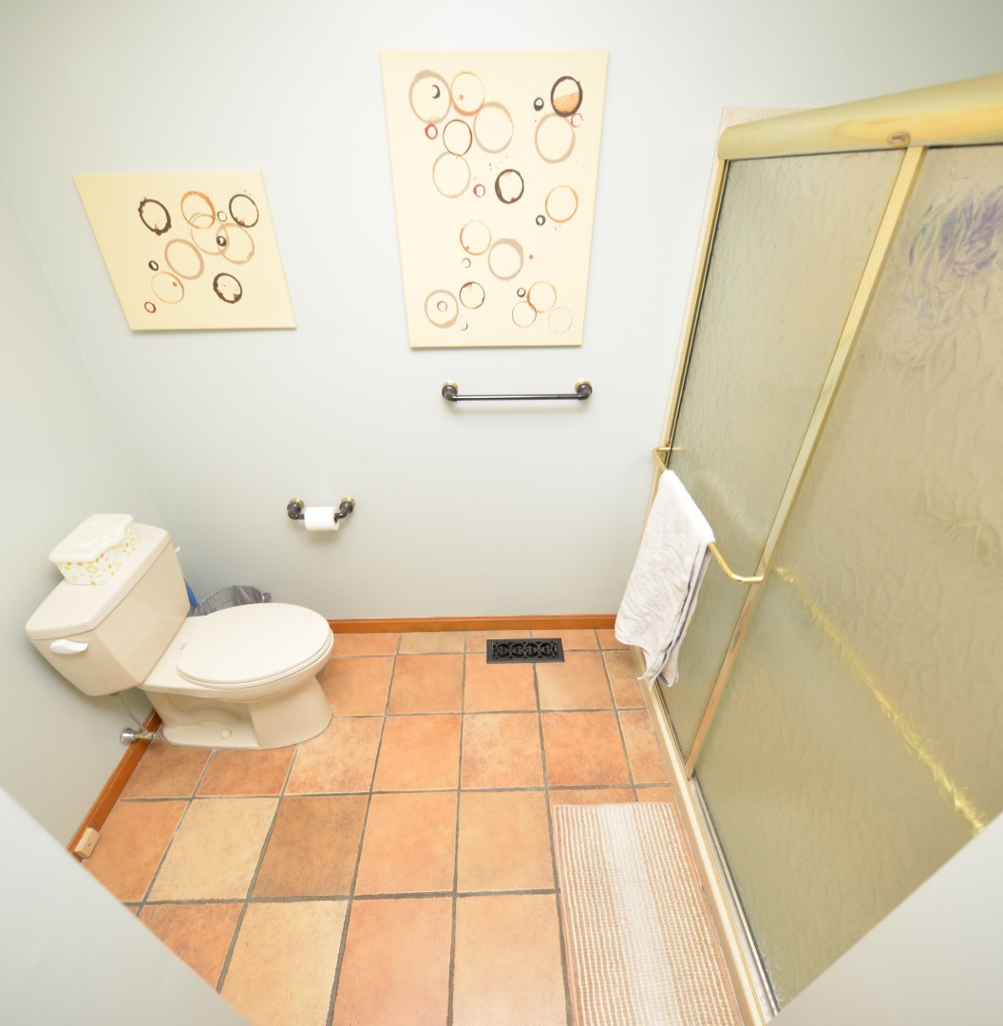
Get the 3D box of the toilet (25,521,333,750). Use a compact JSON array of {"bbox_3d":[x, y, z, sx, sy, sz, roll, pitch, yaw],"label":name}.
[{"bbox_3d":[-0.995,0.494,1.734,0.755,0.730,0.447,-1,34,-1],"label":"toilet"}]

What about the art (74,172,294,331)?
[{"bbox_3d":[-0.924,-0.770,1.414,0.520,0.406,0.018,-1,33,-1],"label":"art"}]

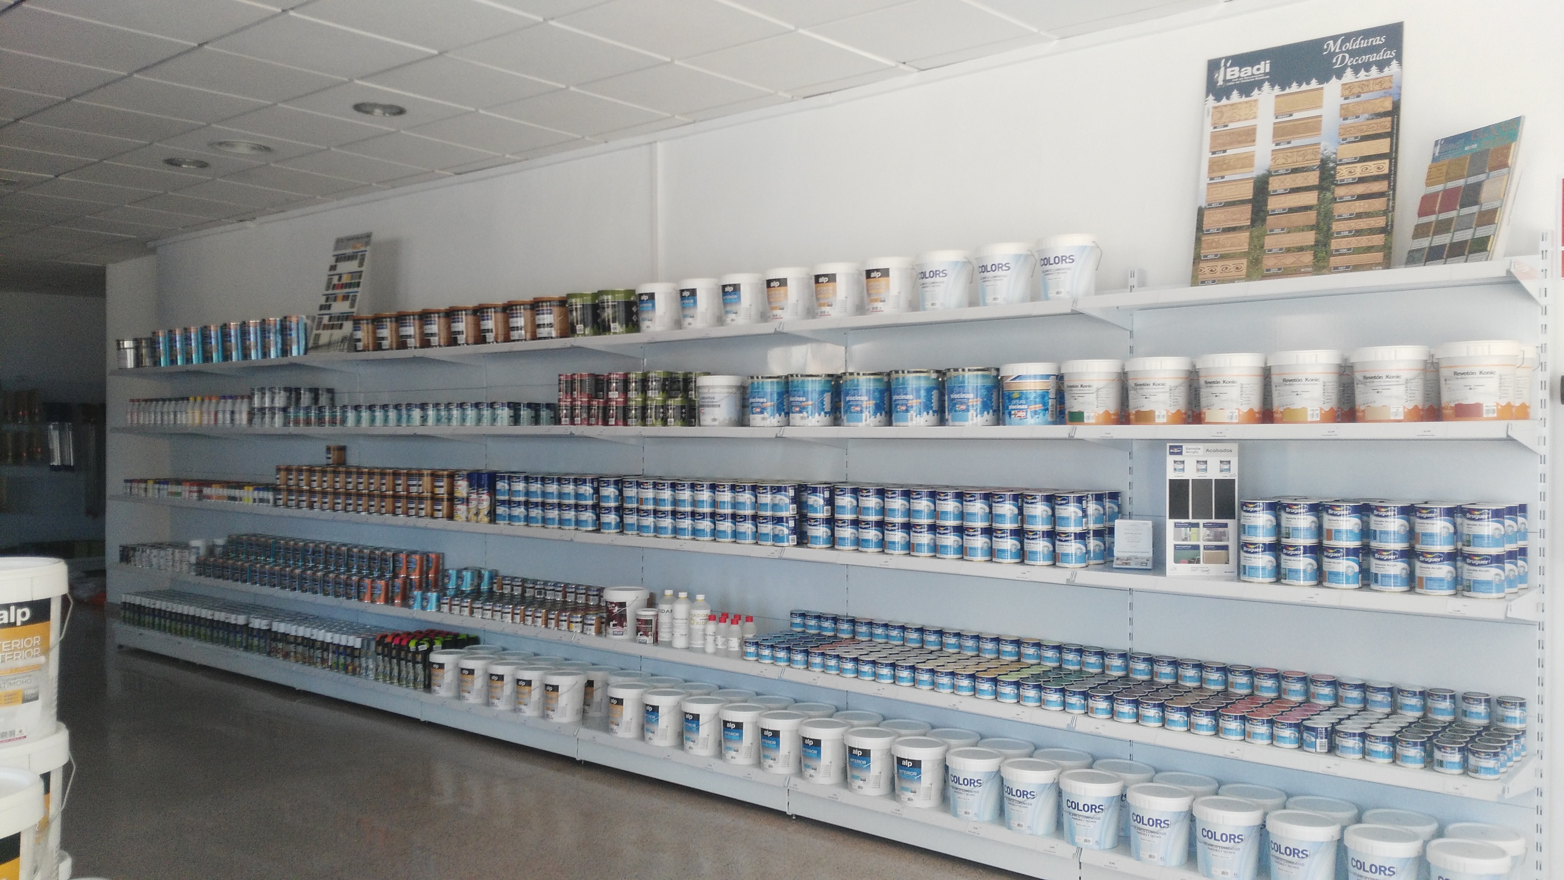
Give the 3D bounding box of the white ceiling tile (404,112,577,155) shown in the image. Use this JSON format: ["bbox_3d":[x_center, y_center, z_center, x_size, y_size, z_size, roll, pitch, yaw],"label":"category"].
[{"bbox_3d":[-1.380,-1.462,5.526,0.600,0.020,0.600,1,2,38],"label":"white ceiling tile"}]

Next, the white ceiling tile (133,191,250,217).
[{"bbox_3d":[-3.692,-1.495,7.339,0.595,0.020,0.595,1,2,38],"label":"white ceiling tile"}]

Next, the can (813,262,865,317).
[{"bbox_3d":[0.213,-0.573,4.461,0.183,0.196,0.183,0,1,0],"label":"can"}]

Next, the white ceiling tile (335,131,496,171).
[{"bbox_3d":[-1.846,-1.467,5.895,0.600,0.020,0.600,1,2,38],"label":"white ceiling tile"}]

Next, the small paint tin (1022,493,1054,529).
[{"bbox_3d":[0.856,0.237,3.861,0.098,0.117,0.098,0,1,0],"label":"small paint tin"}]

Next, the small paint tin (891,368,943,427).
[{"bbox_3d":[0.487,-0.147,4.208,0.183,0.196,0.183,0,1,0],"label":"small paint tin"}]

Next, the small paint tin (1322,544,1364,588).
[{"bbox_3d":[1.609,0.365,3.333,0.100,0.119,0.100,0,1,35],"label":"small paint tin"}]

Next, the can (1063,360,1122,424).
[{"bbox_3d":[1.001,-0.152,3.738,0.196,0.204,0.196,1,1,38],"label":"can"}]

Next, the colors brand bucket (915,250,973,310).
[{"bbox_3d":[0.588,-0.578,4.198,0.200,0.217,0.200,0,1,0],"label":"colors brand bucket"}]

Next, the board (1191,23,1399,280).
[{"bbox_3d":[1.579,-0.859,3.580,0.575,0.790,0.020,1,-11,39],"label":"board"}]

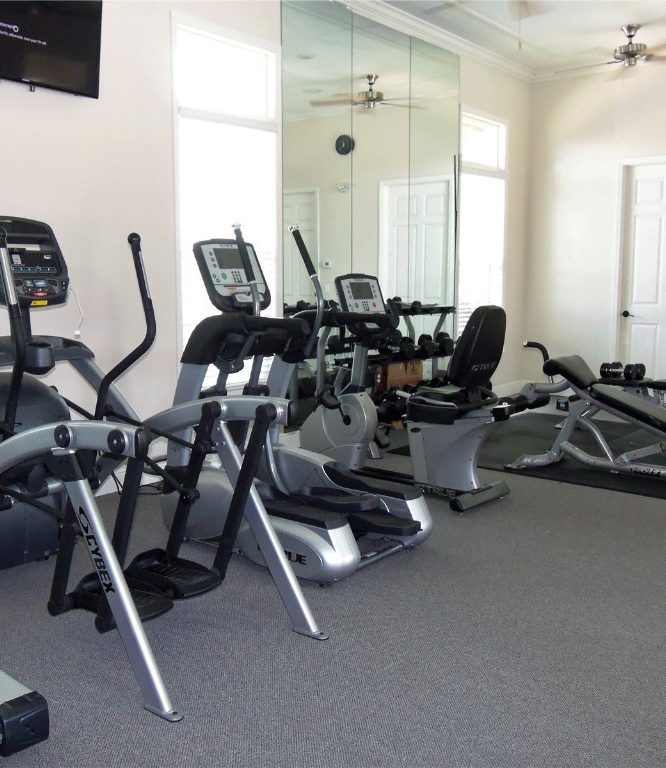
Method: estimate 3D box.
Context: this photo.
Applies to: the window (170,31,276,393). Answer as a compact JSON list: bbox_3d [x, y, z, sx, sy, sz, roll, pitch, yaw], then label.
[{"bbox_3d":[-0.712,-1.169,5.371,0.100,2.356,0.920,6,10,41],"label":"window"}]

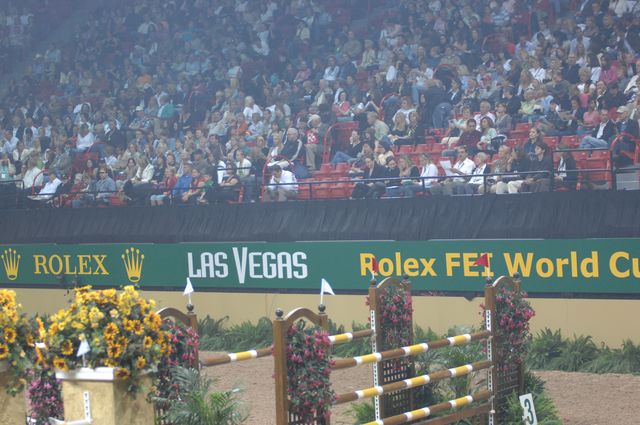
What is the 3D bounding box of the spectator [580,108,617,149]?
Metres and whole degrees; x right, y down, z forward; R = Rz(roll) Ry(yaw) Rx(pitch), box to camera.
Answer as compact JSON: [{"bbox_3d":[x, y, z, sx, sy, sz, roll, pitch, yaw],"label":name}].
[{"bbox_3d":[5.535,-1.434,36.905,0.800,1.250,0.520,-2,1,-42],"label":"spectator"}]

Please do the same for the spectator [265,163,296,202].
[{"bbox_3d":[-0.876,-0.525,42.568,0.550,1.120,0.820,-2,1,37],"label":"spectator"}]

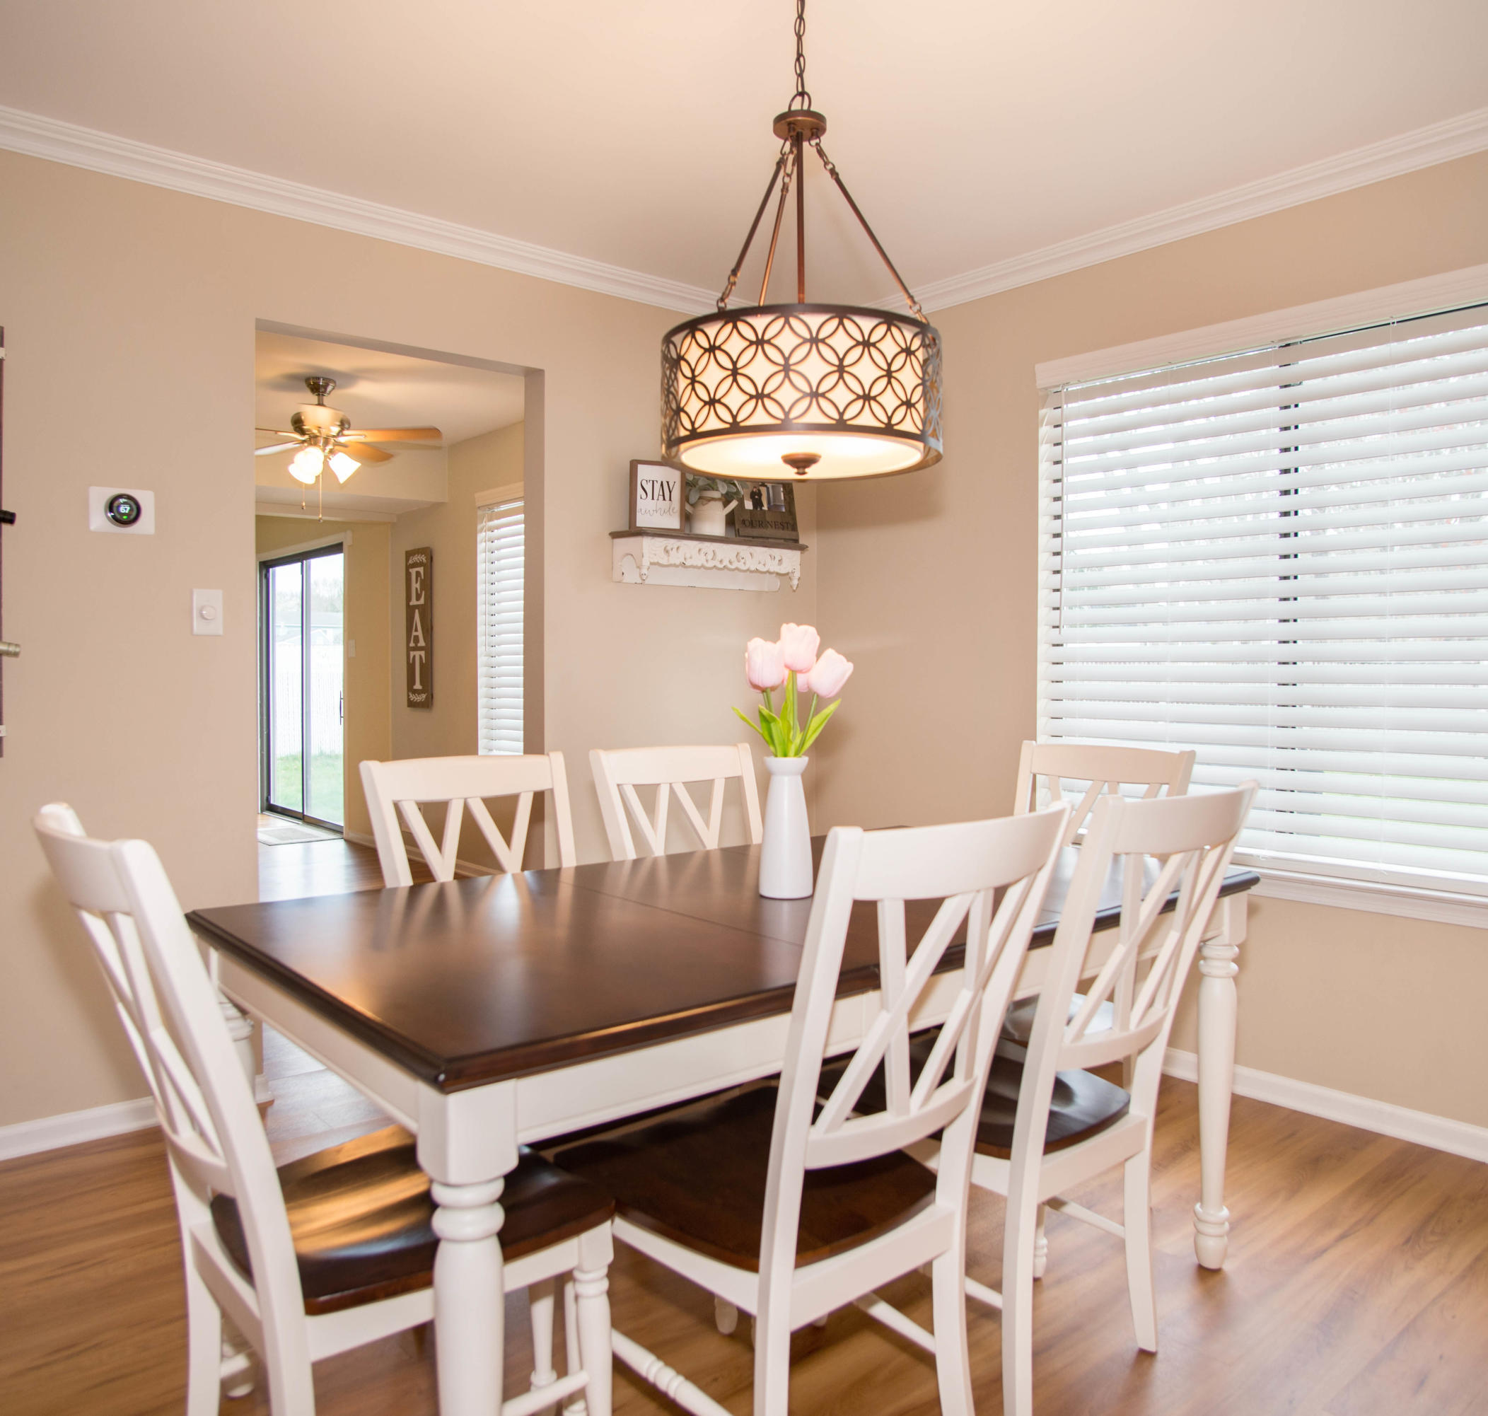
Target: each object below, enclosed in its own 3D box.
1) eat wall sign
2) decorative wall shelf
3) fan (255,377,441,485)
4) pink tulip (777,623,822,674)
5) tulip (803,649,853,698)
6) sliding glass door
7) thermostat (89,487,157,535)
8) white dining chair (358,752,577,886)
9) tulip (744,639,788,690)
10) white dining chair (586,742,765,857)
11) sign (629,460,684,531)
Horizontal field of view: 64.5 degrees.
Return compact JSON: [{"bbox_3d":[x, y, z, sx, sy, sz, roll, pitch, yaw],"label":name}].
[{"bbox_3d":[-1.906,-0.465,6.955,0.035,0.930,0.315,-2,3,-40],"label":"eat wall sign"},{"bbox_3d":[-0.092,-0.495,3.980,0.735,0.168,0.178,-1,2,-40],"label":"decorative wall shelf"},{"bbox_3d":[-1.854,-1.212,5.185,1.080,0.460,1.080,-2,3,-40],"label":"fan"},{"bbox_3d":[0.102,-0.106,2.110,0.066,0.088,0.066,-1,2,-40],"label":"pink tulip"},{"bbox_3d":[0.152,-0.063,2.120,0.072,0.088,0.072,20,0,0],"label":"tulip"},{"bbox_3d":[-3.352,-0.143,8.879,0.110,2.030,1.800,-1,2,-40],"label":"sliding glass door"},{"bbox_3d":[-1.517,-0.485,2.891,0.146,0.107,0.032,-1,2,-40],"label":"thermostat"},{"bbox_3d":[-0.403,0.602,2.287,0.475,0.975,0.570,-1,2,-40],"label":"white dining chair"},{"bbox_3d":[0.039,-0.079,2.120,0.072,0.092,0.072,0,2,0],"label":"tulip"},{"bbox_3d":[-0.015,0.586,2.591,0.470,0.970,0.570,-1,2,-37],"label":"white dining chair"},{"bbox_3d":[-0.278,-0.678,3.833,0.205,0.225,0.030,-2,3,-40],"label":"sign"}]

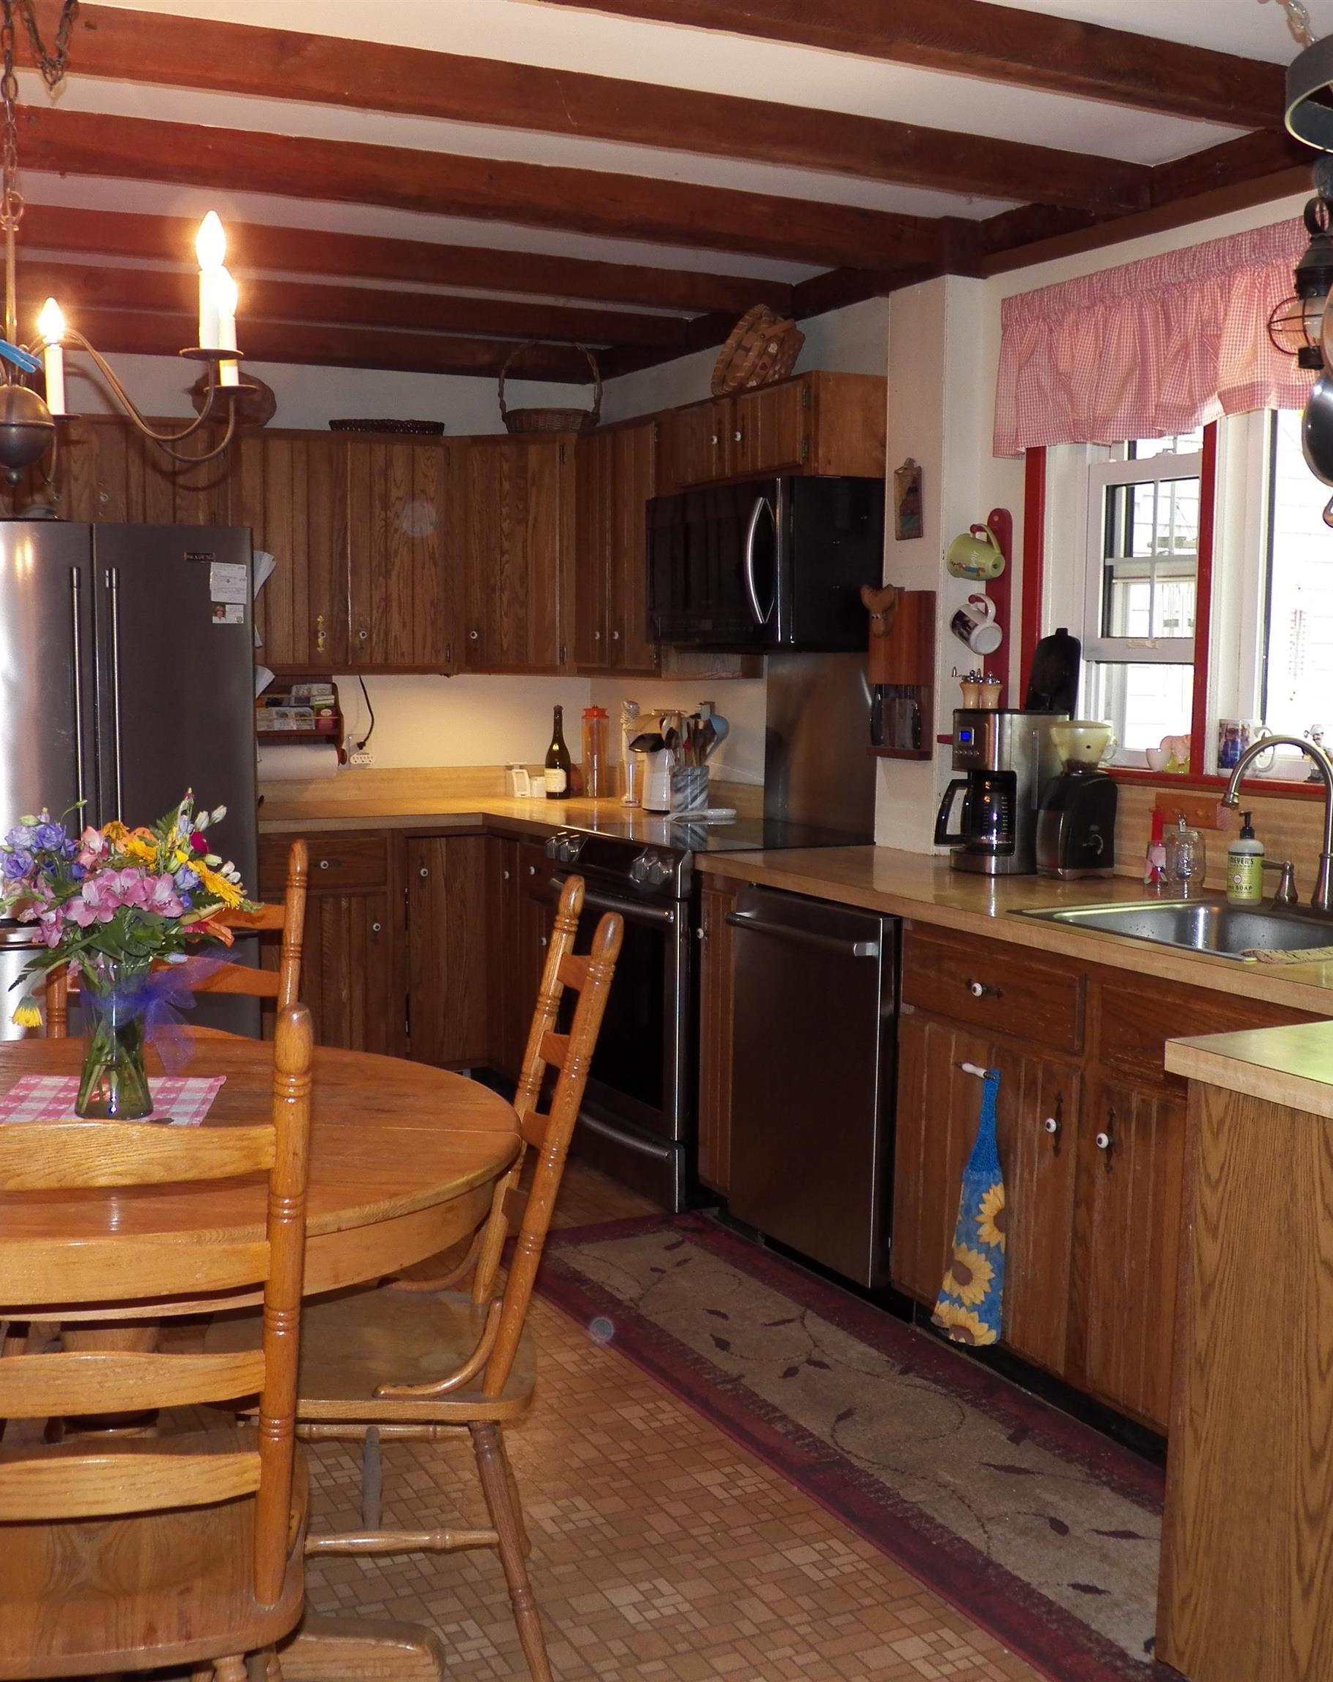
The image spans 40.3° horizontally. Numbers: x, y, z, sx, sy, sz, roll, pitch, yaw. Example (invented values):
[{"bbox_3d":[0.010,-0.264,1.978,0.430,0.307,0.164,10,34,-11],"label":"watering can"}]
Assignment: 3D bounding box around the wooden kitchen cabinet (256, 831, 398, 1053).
[{"bbox_3d":[-1.085,0.368,5.367,0.395,0.845,0.607,-3,7,-27],"label":"wooden kitchen cabinet"}]

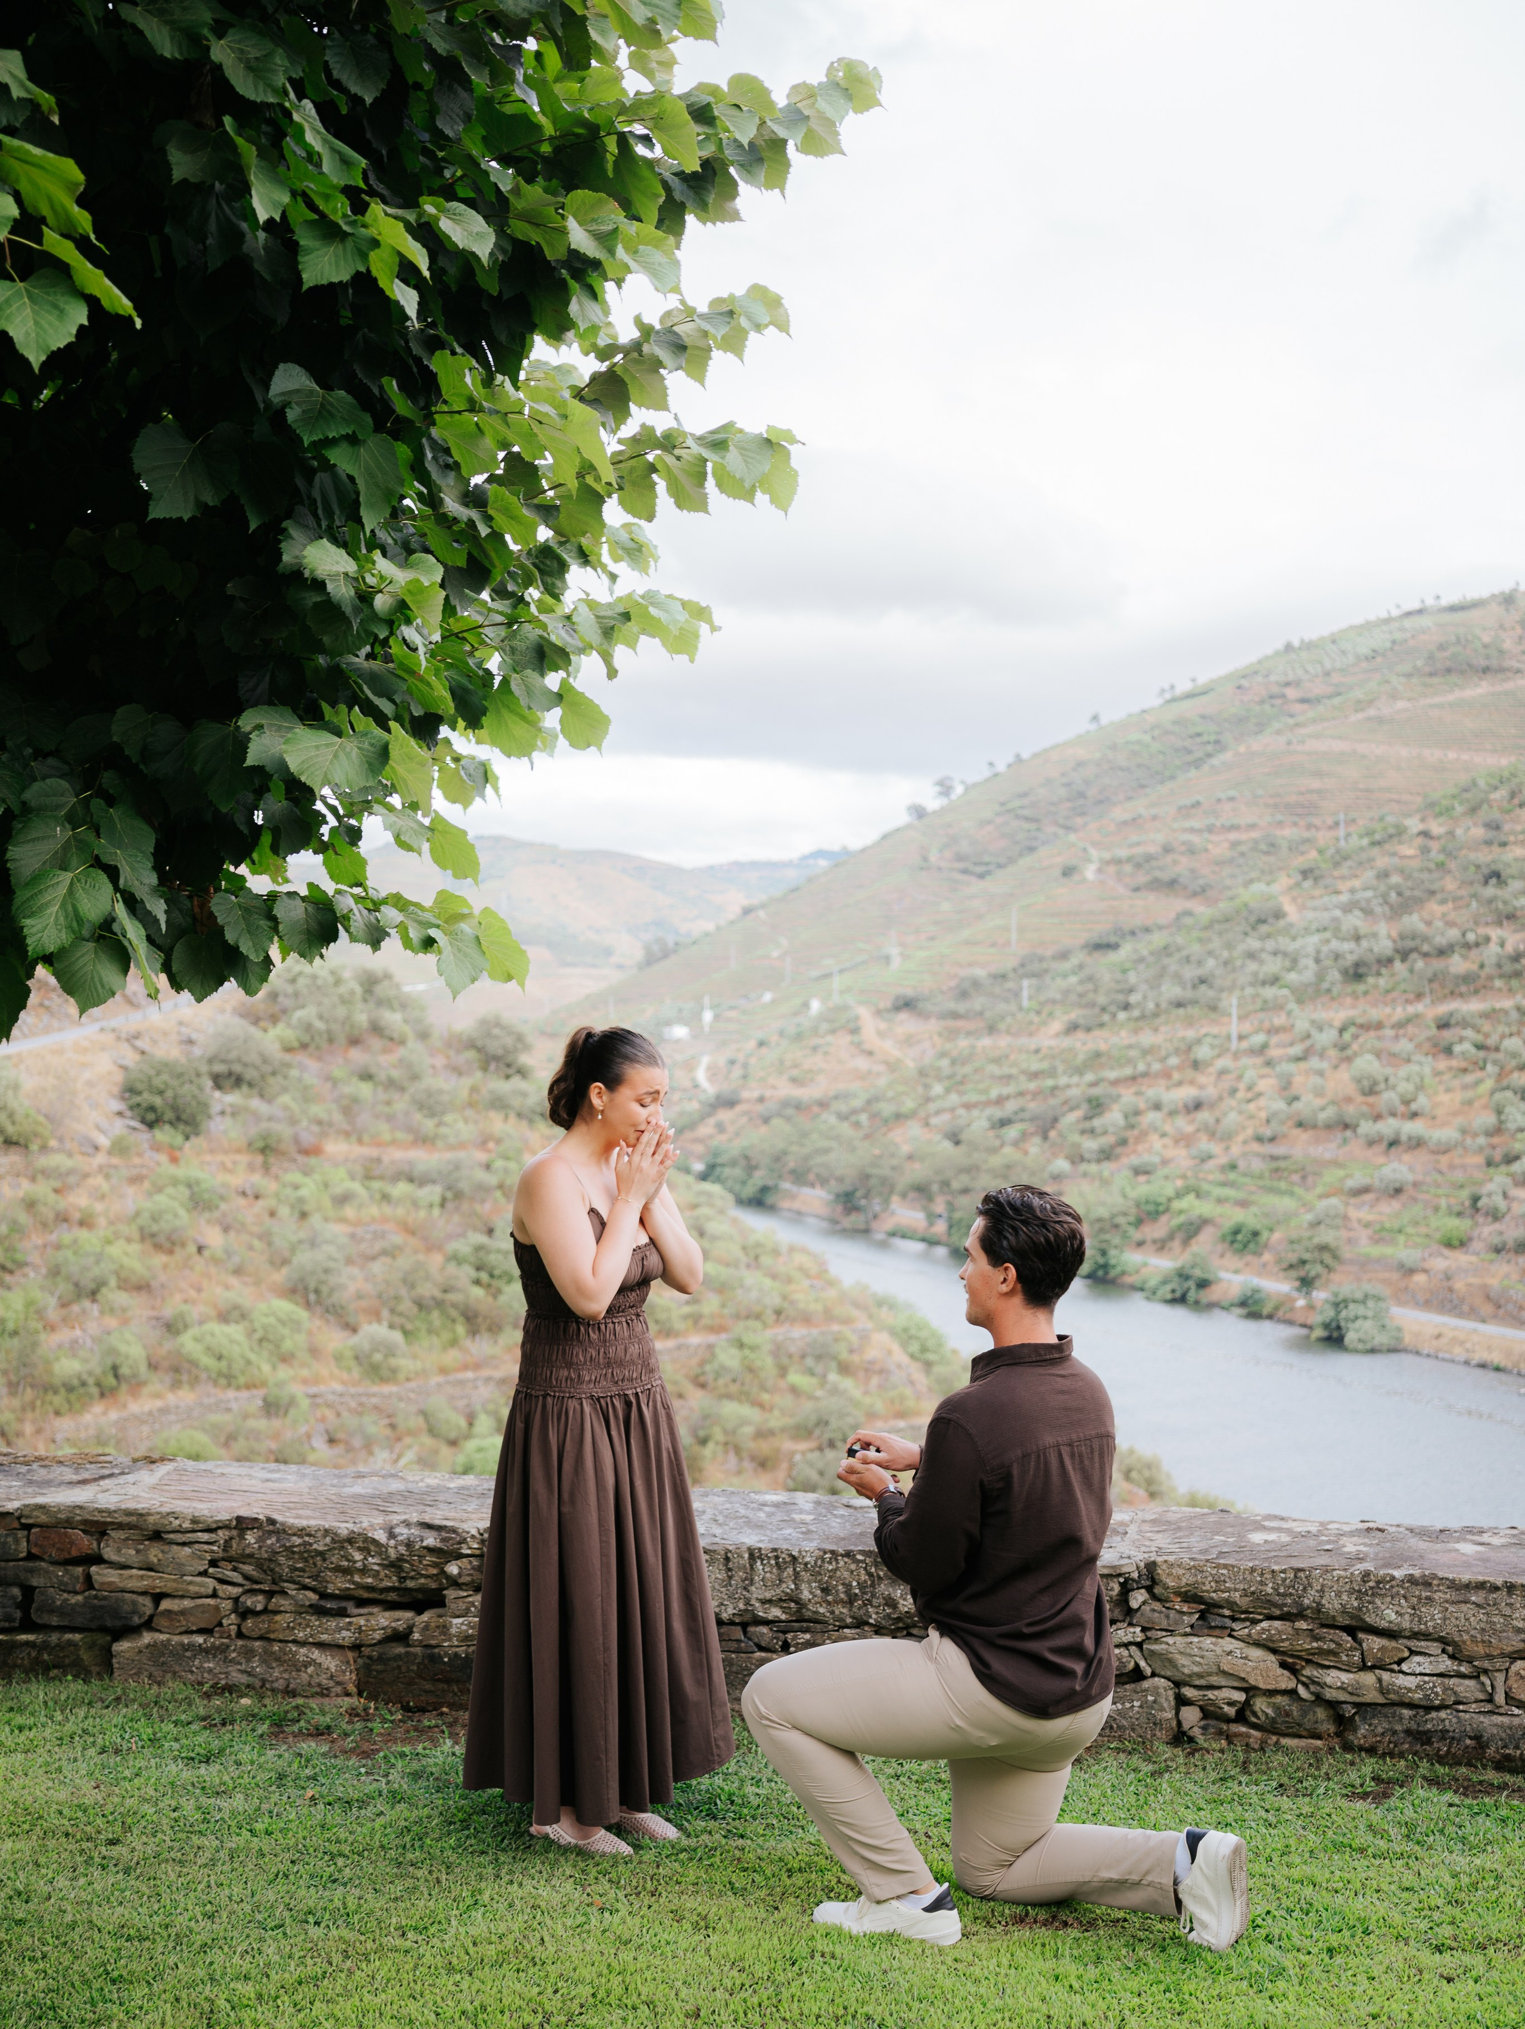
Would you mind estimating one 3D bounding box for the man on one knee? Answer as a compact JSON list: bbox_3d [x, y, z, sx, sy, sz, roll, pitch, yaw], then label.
[{"bbox_3d":[0.455,0.990,4.100,0.860,1.340,0.560,0,1,32],"label":"man on one knee"}]

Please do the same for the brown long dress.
[{"bbox_3d":[-0.333,0.980,4.480,0.480,1.180,0.500,0,1,37],"label":"brown long dress"}]

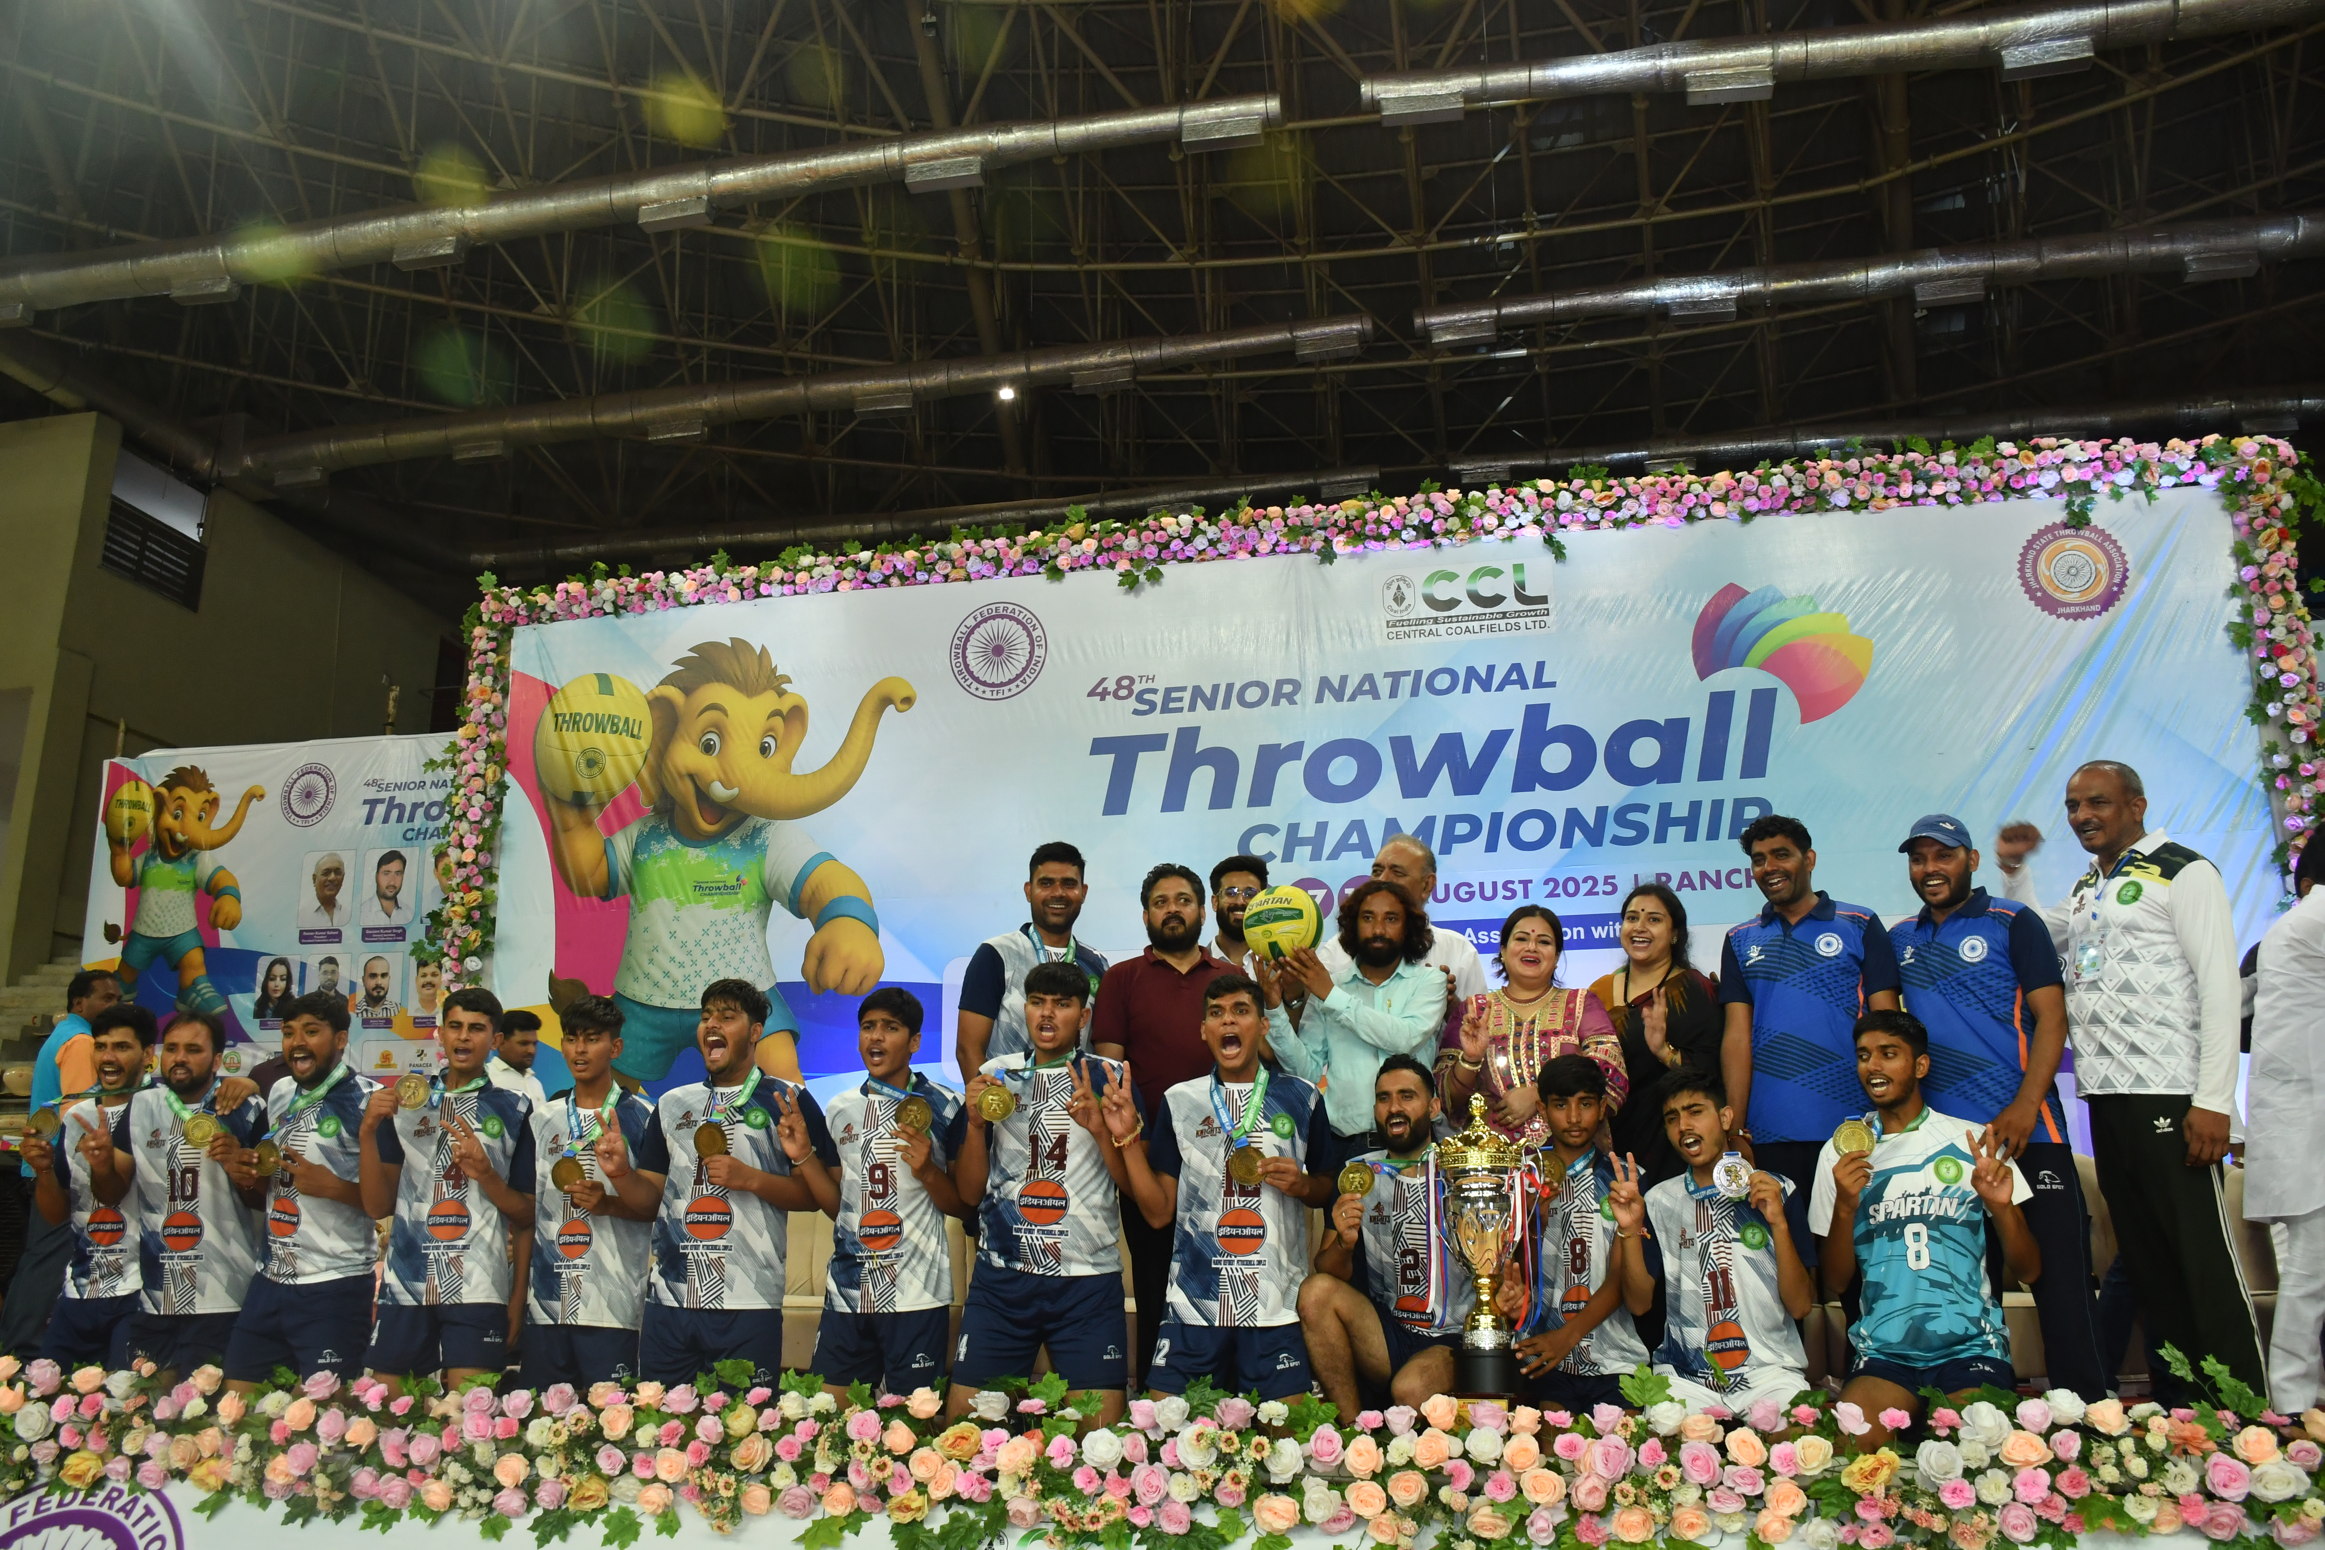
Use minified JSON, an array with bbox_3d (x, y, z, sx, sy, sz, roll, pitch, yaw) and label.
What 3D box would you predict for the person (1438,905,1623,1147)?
[{"bbox_3d":[1.018,1.126,4.800,0.510,1.520,0.340,-4,-12,13],"label":"person"}]

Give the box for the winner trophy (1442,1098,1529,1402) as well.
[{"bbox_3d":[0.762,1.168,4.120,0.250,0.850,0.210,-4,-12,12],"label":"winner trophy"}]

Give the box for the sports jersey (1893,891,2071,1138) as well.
[{"bbox_3d":[2.295,0.674,4.900,0.490,0.690,0.280,-9,-14,35],"label":"sports jersey"}]

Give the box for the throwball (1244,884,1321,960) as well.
[{"bbox_3d":[0.322,0.395,4.680,0.212,0.212,0.212,-3,-12,10],"label":"throwball"}]

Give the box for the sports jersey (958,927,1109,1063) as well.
[{"bbox_3d":[-0.332,0.787,5.100,0.510,0.700,0.290,-2,-11,4],"label":"sports jersey"}]

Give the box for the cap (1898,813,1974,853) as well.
[{"bbox_3d":[2.150,0.167,4.850,0.175,0.120,0.250,-12,-16,42],"label":"cap"}]

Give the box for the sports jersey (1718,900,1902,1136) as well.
[{"bbox_3d":[1.857,0.698,5.000,0.490,0.690,0.280,-8,-13,29],"label":"sports jersey"}]

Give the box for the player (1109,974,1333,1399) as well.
[{"bbox_3d":[0.166,1.136,4.360,0.570,1.240,0.500,-3,-12,11],"label":"player"}]

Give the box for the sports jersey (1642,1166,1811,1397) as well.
[{"bbox_3d":[1.369,1.218,4.220,0.410,0.530,0.270,-9,-14,33],"label":"sports jersey"}]

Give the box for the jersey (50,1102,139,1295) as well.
[{"bbox_3d":[-3.156,1.303,5.320,0.450,0.620,0.280,-2,-11,3],"label":"jersey"}]

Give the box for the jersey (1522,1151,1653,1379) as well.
[{"bbox_3d":[1.080,1.235,4.420,0.410,0.560,0.270,-7,-13,26],"label":"jersey"}]

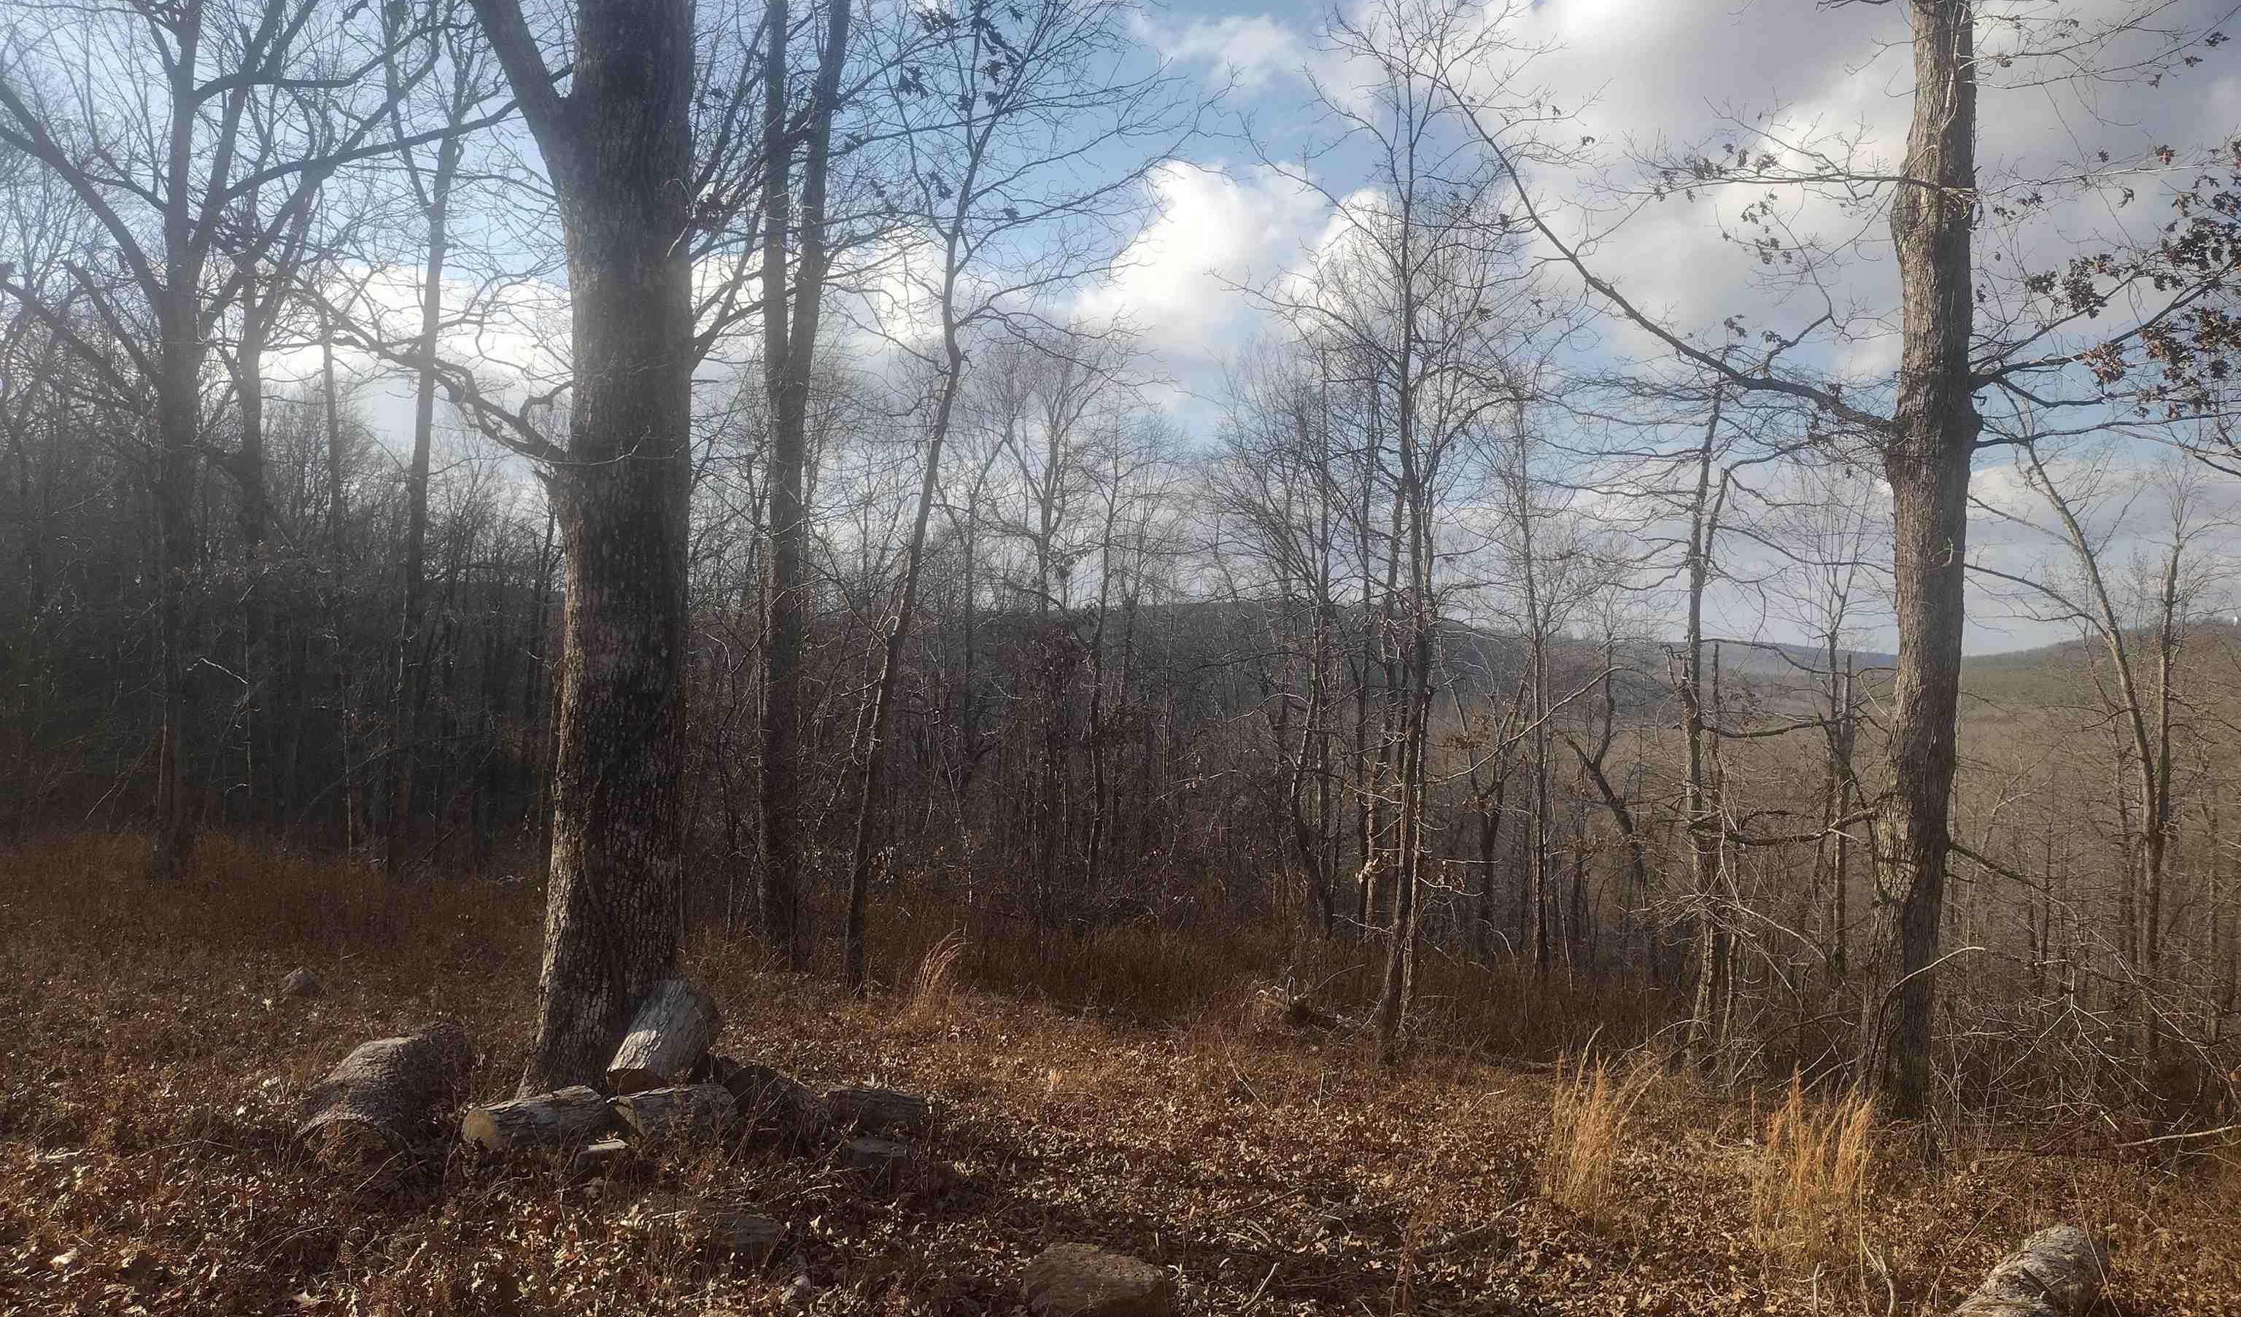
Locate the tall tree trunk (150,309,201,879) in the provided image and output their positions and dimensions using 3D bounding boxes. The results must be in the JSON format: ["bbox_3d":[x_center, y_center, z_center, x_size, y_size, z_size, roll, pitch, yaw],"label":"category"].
[{"bbox_3d":[-6.490,-0.439,12.000,0.270,3.880,0.270,2,-1,0],"label":"tall tree trunk"}]

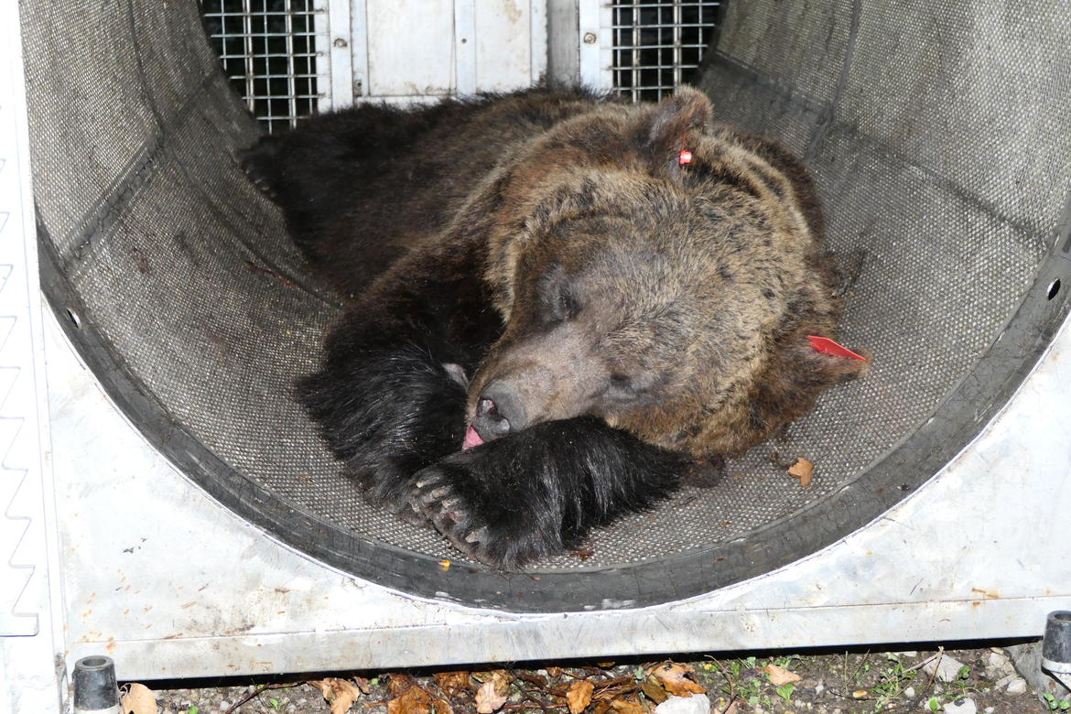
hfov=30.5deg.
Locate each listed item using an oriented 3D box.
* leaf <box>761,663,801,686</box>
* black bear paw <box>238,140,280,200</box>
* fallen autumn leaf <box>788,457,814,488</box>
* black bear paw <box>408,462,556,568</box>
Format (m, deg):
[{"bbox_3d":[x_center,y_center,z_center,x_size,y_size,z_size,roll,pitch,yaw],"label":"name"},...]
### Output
[{"bbox_3d":[0.250,0.324,2.000,0.036,0.014,0.042,-7,20,-18],"label":"leaf"},{"bbox_3d":[-0.449,-0.309,3.240,0.092,0.058,0.090,37,19,15],"label":"black bear paw"},{"bbox_3d":[0.268,0.116,1.979,0.032,0.016,0.042,-28,22,13],"label":"fallen autumn leaf"},{"bbox_3d":[-0.051,0.153,1.947,0.125,0.060,0.112,-17,37,-15],"label":"black bear paw"}]

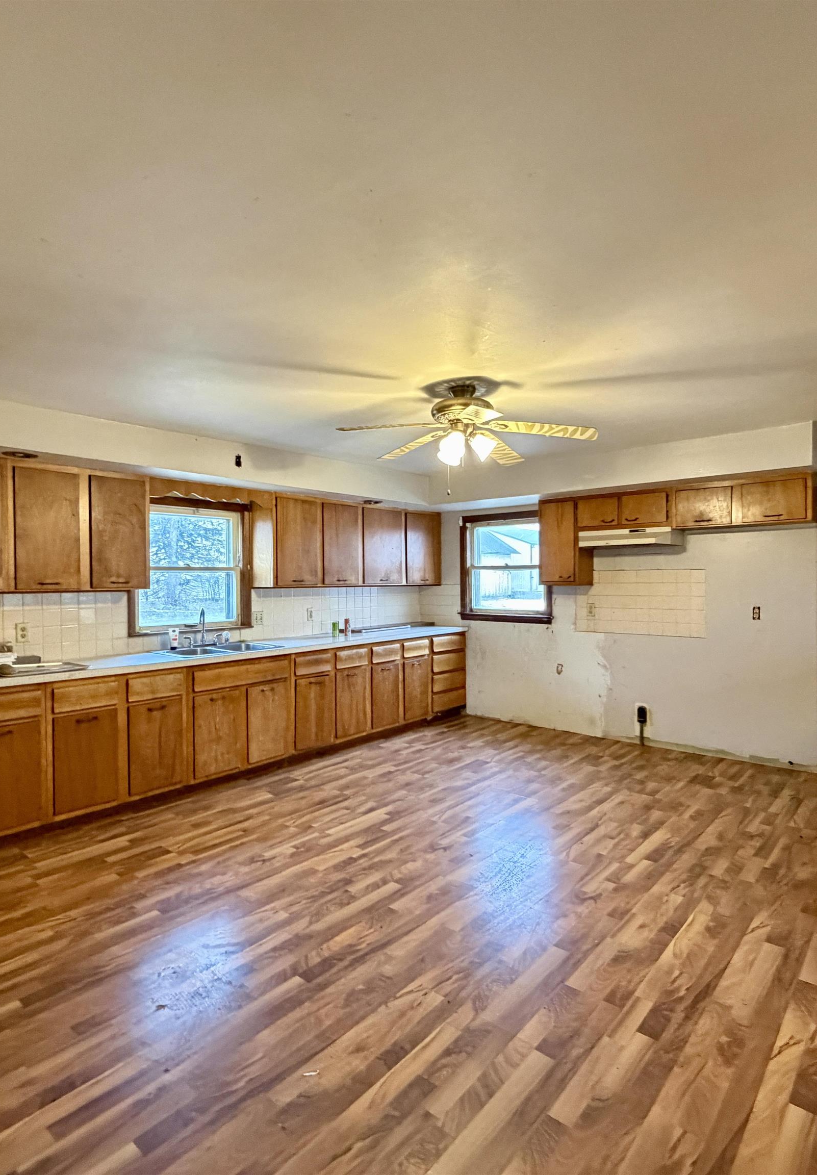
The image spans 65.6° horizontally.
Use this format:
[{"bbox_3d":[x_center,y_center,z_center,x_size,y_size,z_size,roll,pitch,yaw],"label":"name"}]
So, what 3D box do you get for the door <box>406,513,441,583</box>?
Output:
[{"bbox_3d":[0.140,-0.402,6.647,0.030,0.745,0.517,0,1,41],"label":"door"}]

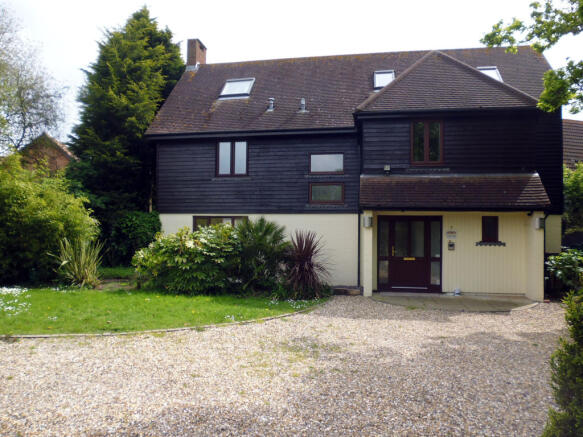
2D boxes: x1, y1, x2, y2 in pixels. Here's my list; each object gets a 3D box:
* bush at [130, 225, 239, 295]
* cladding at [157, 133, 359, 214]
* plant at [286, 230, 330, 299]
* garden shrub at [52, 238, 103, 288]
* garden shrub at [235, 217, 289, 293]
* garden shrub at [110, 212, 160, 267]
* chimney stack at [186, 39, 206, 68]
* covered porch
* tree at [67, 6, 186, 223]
[{"bbox_3d":[-3.040,1.103,11.700,2.950,1.880,1.900,0,0,8],"label":"bush"},{"bbox_3d":[-1.170,-1.385,12.800,6.500,2.520,0.200,0,0,8],"label":"cladding"},{"bbox_3d":[0.420,1.162,10.600,1.200,1.720,1.150,0,0,8],"label":"plant"},{"bbox_3d":[-6.150,1.303,11.700,1.380,1.460,1.300,0,0,8],"label":"garden shrub"},{"bbox_3d":[-0.840,0.966,11.300,1.500,2.140,1.450,0,0,8],"label":"garden shrub"},{"bbox_3d":[-6.100,0.809,15.700,2.100,2.250,1.800,0,0,8],"label":"garden shrub"},{"bbox_3d":[-3.880,-6.564,16.700,0.450,1.240,0.950,0,0,8],"label":"chimney stack"},{"bbox_3d":[3.970,0.419,10.250,4.420,3.210,1.000,0,0,8],"label":"covered porch"},{"bbox_3d":[-6.550,-3.322,16.500,4.600,10.600,4.500,0,0,8],"label":"tree"}]

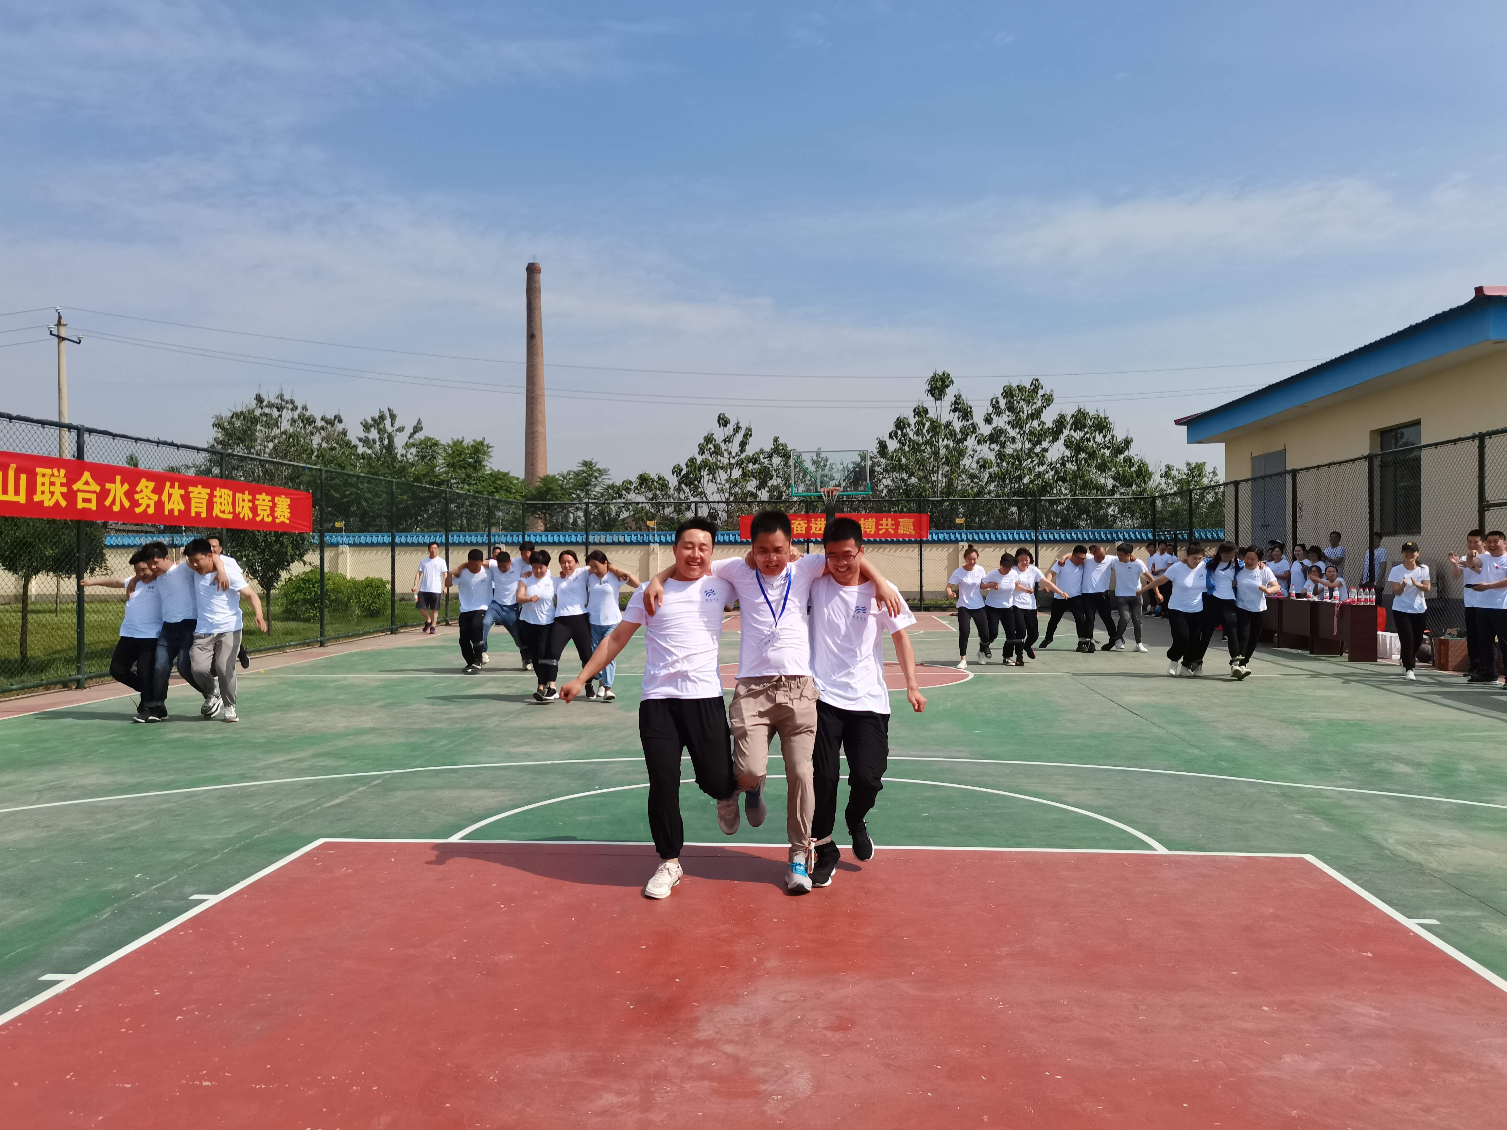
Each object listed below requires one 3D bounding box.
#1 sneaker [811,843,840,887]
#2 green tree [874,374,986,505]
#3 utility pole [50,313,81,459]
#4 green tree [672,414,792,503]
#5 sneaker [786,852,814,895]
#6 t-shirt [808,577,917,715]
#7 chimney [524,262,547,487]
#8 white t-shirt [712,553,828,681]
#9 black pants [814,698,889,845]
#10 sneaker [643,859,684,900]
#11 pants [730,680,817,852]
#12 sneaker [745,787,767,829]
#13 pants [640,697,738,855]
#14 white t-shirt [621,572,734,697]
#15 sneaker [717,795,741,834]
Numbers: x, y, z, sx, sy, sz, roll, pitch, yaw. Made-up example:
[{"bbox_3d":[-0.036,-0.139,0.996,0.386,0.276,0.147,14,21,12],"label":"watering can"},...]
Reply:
[{"bbox_3d":[0.312,1.344,5.059,0.105,0.120,0.285,0,1,13],"label":"sneaker"},{"bbox_3d":[5.856,-2.764,37.960,3.900,7.600,3.900,0,1,0],"label":"green tree"},{"bbox_3d":[-23.464,-3.769,38.448,0.350,9.800,1.600,0,1,0],"label":"utility pole"},{"bbox_3d":[-0.885,-2.407,46.000,4.700,7.100,4.500,0,0,0],"label":"green tree"},{"bbox_3d":[0.205,1.349,5.000,0.108,0.120,0.280,0,0,0],"label":"sneaker"},{"bbox_3d":[0.466,0.354,5.000,0.510,0.610,0.290,-1,6,3],"label":"t-shirt"},{"bbox_3d":[-24.650,-17.014,127.817,2.900,34.400,2.900,0,1,0],"label":"chimney"},{"bbox_3d":[0.075,0.225,4.970,0.490,0.550,0.300,0,6,0],"label":"white t-shirt"},{"bbox_3d":[0.431,0.921,5.090,0.355,0.760,0.430,0,0,3],"label":"black pants"},{"bbox_3d":[-0.378,1.352,4.919,0.108,0.112,0.285,0,1,16],"label":"sneaker"},{"bbox_3d":[0.089,0.875,5.020,0.390,0.820,0.420,0,1,0],"label":"pants"},{"bbox_3d":[0.014,1.129,5.440,0.105,0.275,0.115,0,-20,0],"label":"sneaker"},{"bbox_3d":[-0.293,0.921,5.070,0.425,0.765,0.490,0,0,0],"label":"pants"},{"bbox_3d":[-0.321,0.308,4.900,0.500,0.560,0.300,0,6,-1],"label":"white t-shirt"},{"bbox_3d":[-0.118,1.149,5.400,0.108,0.275,0.115,0,-22,0],"label":"sneaker"}]

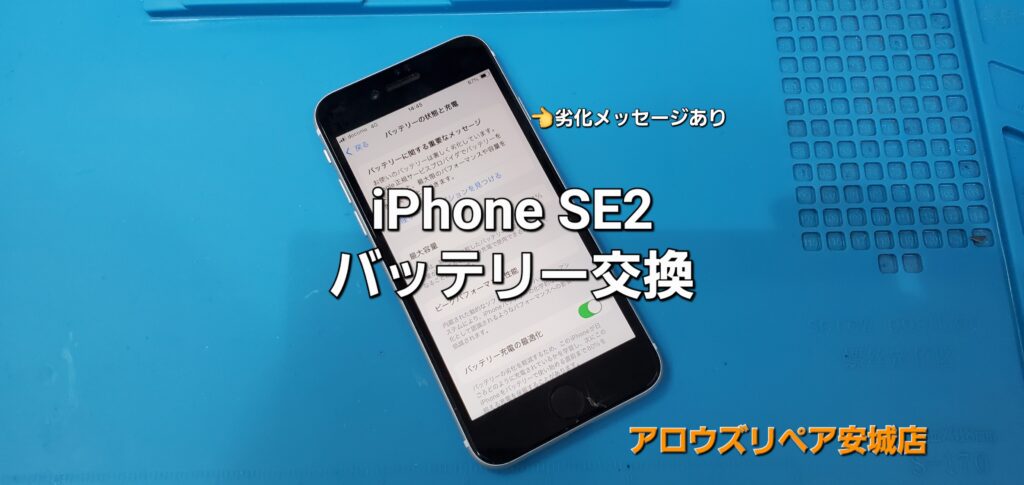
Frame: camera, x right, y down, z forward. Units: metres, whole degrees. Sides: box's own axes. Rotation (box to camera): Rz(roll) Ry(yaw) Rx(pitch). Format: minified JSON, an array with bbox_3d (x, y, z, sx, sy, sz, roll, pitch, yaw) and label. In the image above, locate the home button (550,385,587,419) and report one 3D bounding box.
[{"bbox_3d":[0.018,0.050,0.214,0.011,0.001,0.011,-26,80,-8],"label":"home button"}]

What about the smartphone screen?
[{"bbox_3d":[-0.010,-0.002,0.226,0.059,0.003,0.104,-26,80,-9],"label":"smartphone screen"}]

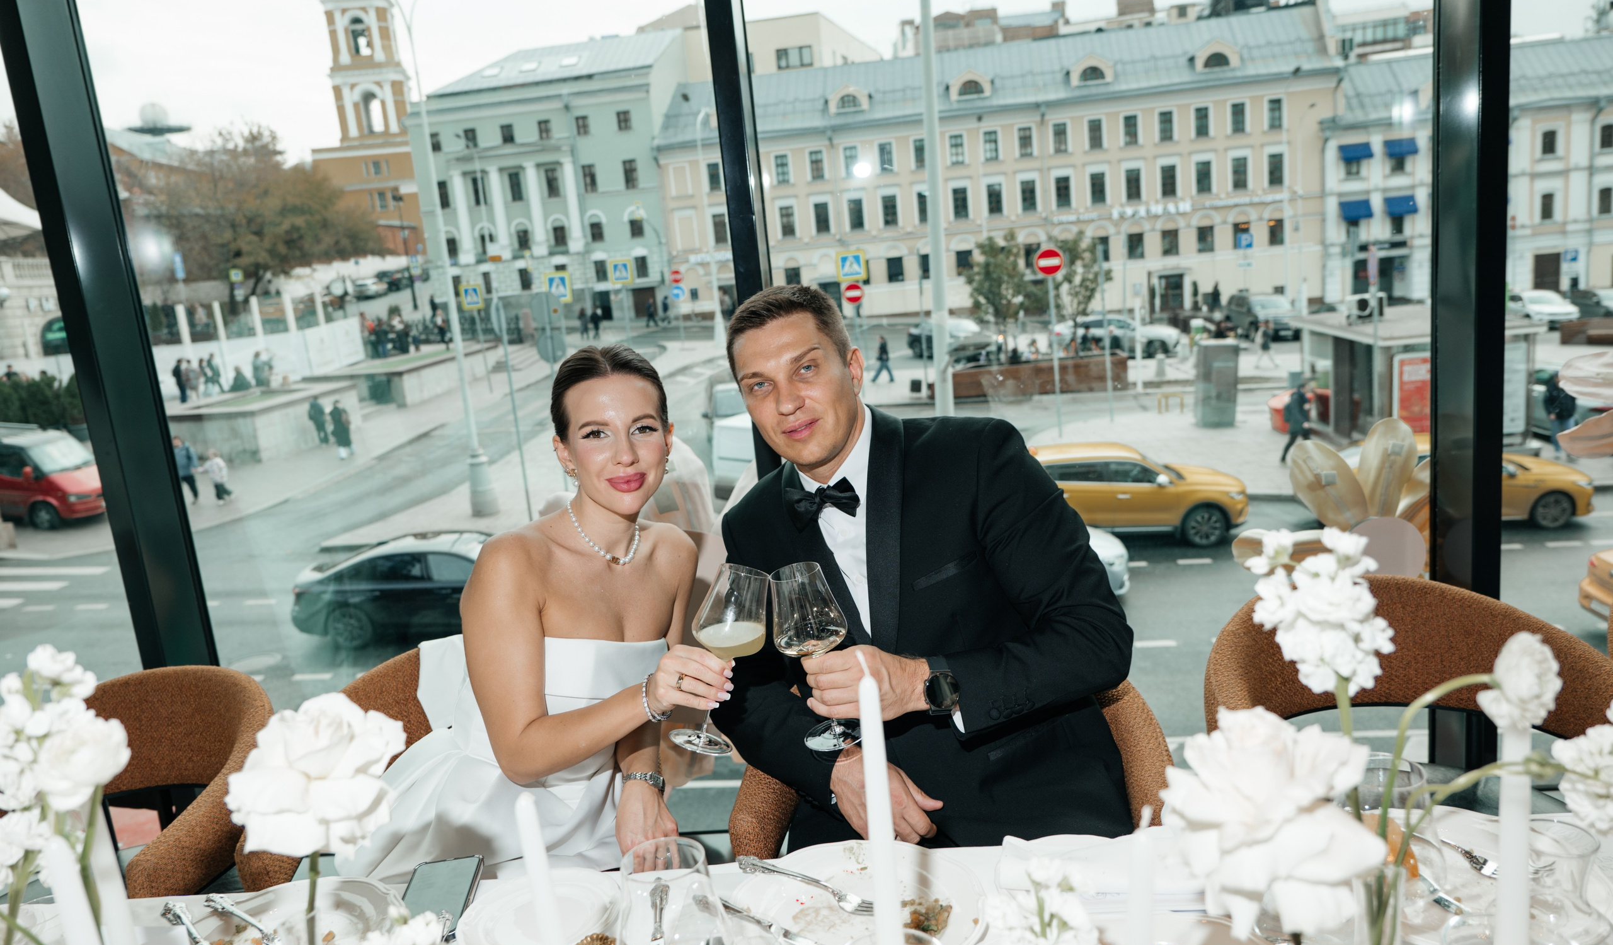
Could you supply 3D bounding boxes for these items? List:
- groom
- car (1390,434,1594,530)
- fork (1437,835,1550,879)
[{"bbox_3d":[0.176,0.440,1.354,0.600,1.360,0.760,-2,12,18],"label":"groom"},{"bbox_3d":[11.070,0.130,19.050,4.750,1.460,1.850,-4,11,10],"label":"car"},{"bbox_3d":[0.618,0.360,1.045,0.180,0.022,0.026,4,15,41],"label":"fork"}]

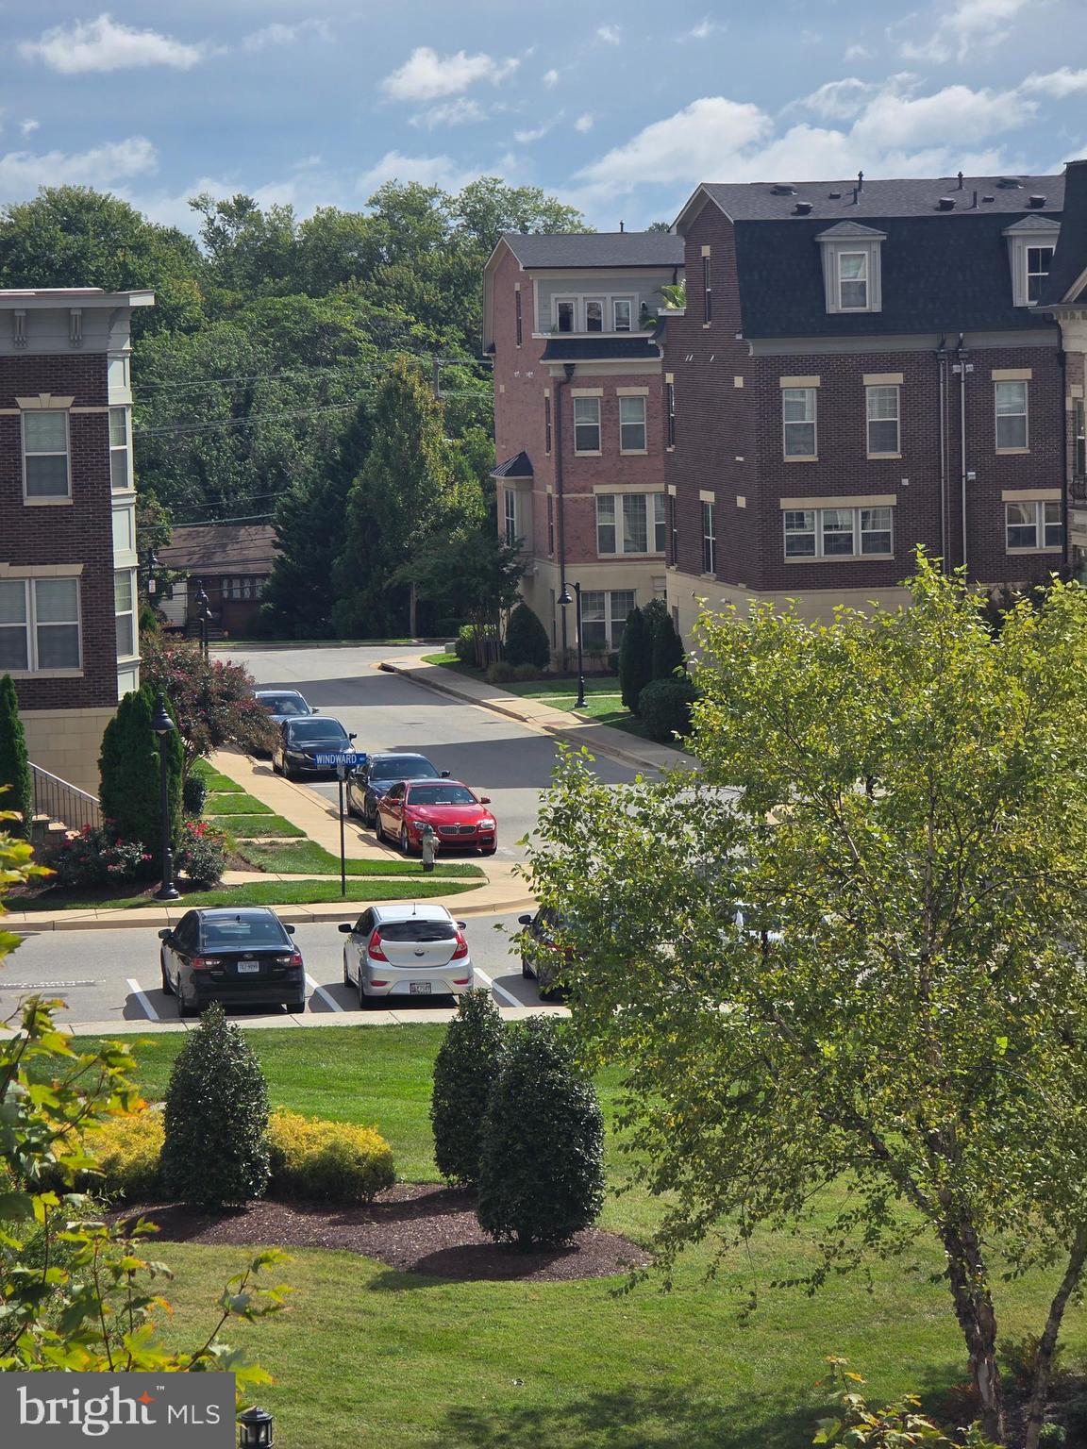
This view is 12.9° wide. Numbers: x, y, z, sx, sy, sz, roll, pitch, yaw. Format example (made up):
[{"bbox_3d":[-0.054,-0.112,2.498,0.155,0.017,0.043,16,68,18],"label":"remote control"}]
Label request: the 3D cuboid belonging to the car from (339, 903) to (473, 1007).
[{"bbox_3d":[-2.090,3.353,72.772,1.720,1.440,4.120,-2,5,-8],"label":"car"}]

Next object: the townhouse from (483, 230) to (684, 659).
[{"bbox_3d":[2.811,-9.628,164.497,8.000,14.500,12.800,-2,5,-10],"label":"townhouse"}]

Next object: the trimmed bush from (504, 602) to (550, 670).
[{"bbox_3d":[-0.576,-2.898,156.696,1.520,2.280,1.520,-1,5,0],"label":"trimmed bush"}]

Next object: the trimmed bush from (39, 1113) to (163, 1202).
[{"bbox_3d":[-5.060,4.939,55.212,1.520,0.950,1.520,-2,5,-9],"label":"trimmed bush"}]

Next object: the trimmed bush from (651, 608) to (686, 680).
[{"bbox_3d":[3.323,-1.574,128.011,1.000,2.950,1.000,-2,5,-9],"label":"trimmed bush"}]

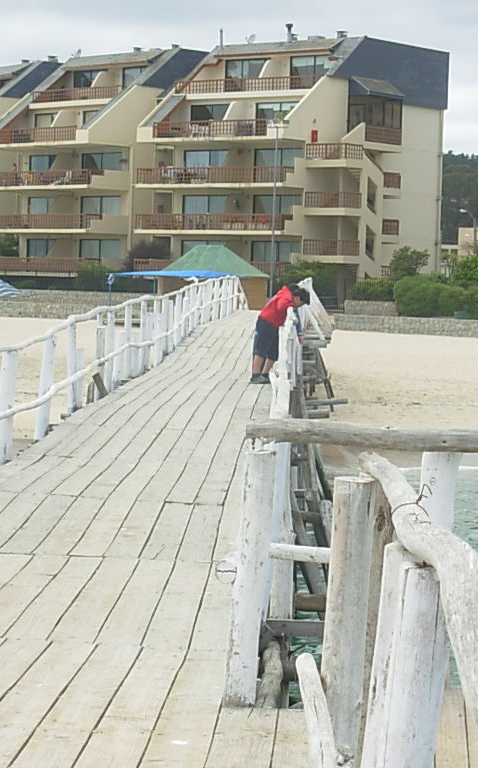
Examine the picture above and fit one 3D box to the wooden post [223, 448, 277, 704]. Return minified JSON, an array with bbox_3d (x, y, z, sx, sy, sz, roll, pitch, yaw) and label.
[{"bbox_3d":[0.044,0.717,8.400,0.120,0.970,0.120,4,3,0],"label":"wooden post"}]

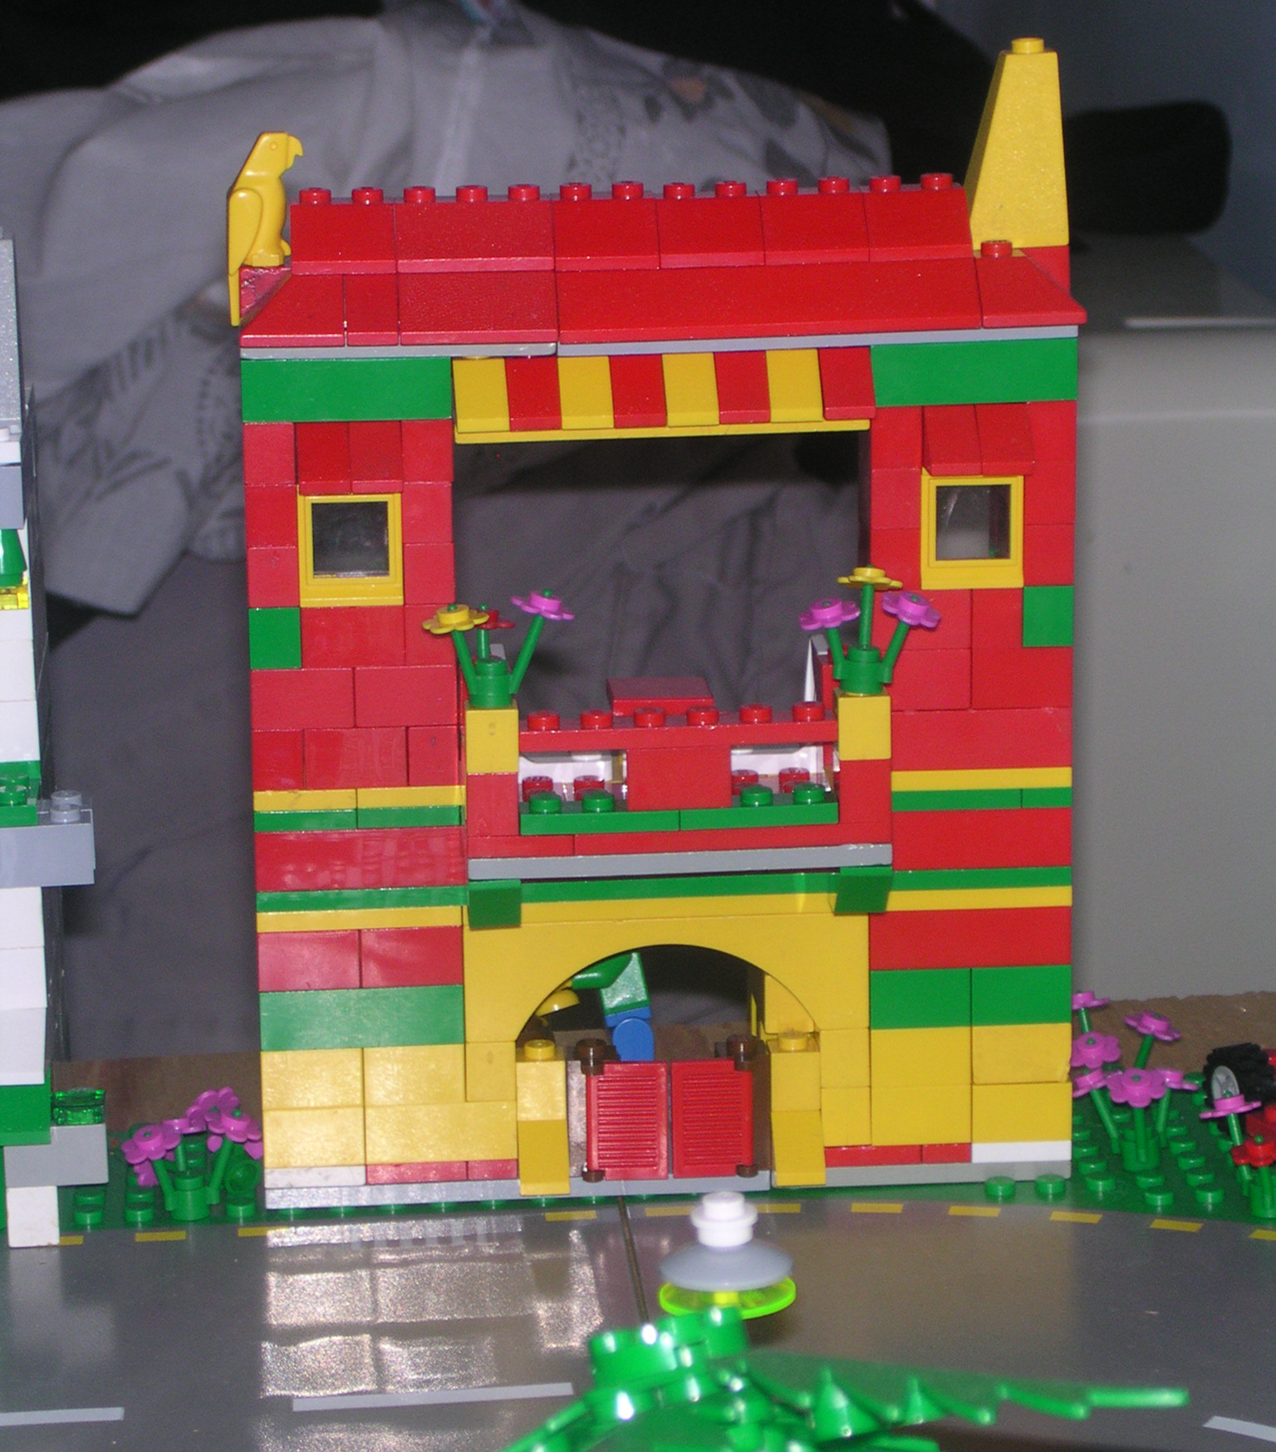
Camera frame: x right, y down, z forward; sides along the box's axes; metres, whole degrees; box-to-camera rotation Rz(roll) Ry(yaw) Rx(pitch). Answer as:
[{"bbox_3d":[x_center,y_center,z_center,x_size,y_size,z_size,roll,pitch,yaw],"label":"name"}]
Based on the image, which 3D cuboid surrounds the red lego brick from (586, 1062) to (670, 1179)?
[{"bbox_3d":[-0.002,0.062,0.859,0.013,0.019,0.004,-2,13,-5],"label":"red lego brick"}]

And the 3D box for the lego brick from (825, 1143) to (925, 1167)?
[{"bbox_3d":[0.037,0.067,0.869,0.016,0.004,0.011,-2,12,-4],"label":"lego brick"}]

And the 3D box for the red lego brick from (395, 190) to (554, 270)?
[{"bbox_3d":[-0.025,-0.076,0.836,0.024,0.011,0.016,-2,12,-4],"label":"red lego brick"}]

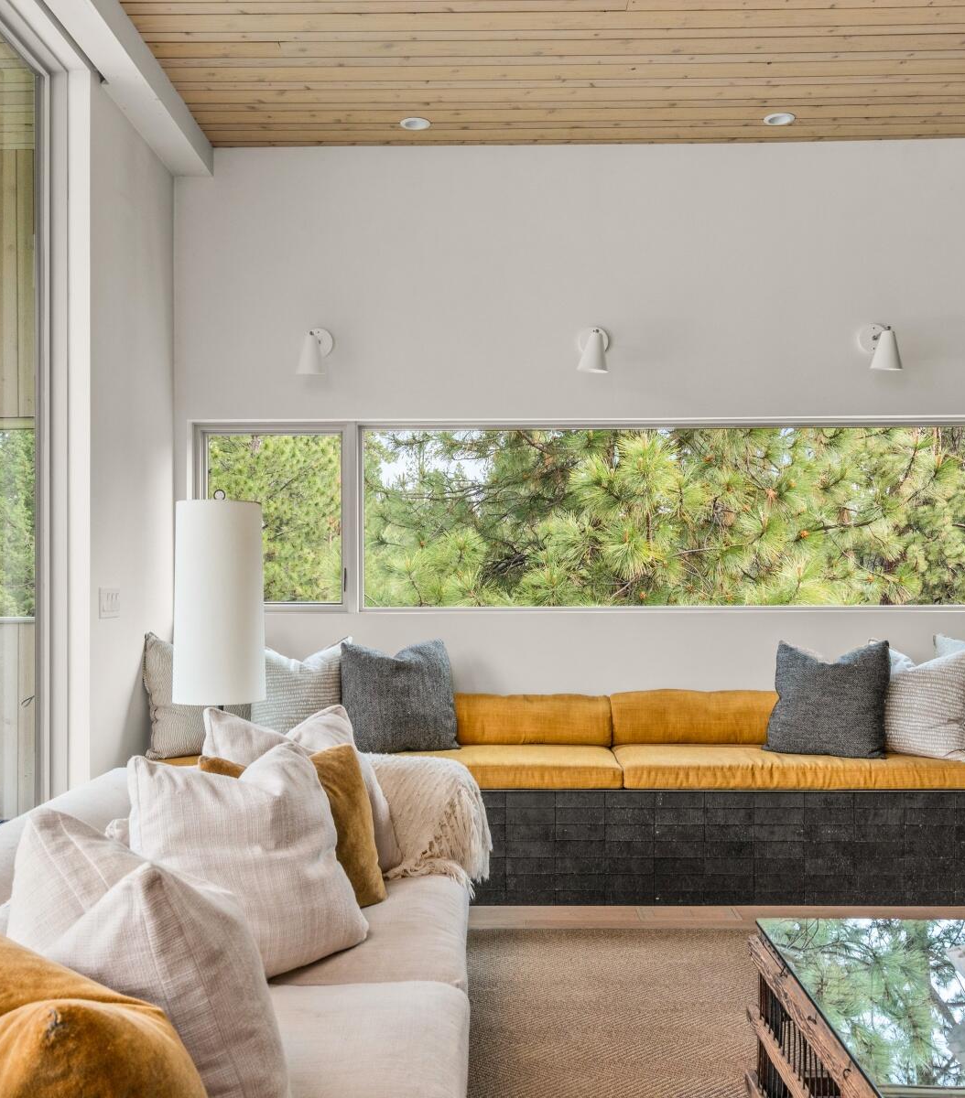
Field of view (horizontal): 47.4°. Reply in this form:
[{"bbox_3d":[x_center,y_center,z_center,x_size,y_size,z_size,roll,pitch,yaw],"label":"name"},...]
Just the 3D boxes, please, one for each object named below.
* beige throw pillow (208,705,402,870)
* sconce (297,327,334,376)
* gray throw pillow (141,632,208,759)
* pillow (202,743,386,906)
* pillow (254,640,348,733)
[{"bbox_3d":[-0.495,0.668,3.050,0.490,0.480,0.180,0,-23,-36],"label":"beige throw pillow"},{"bbox_3d":[-0.758,-0.893,4.960,0.148,0.250,0.235,0,0,1],"label":"sconce"},{"bbox_3d":[-1.145,0.597,4.630,0.530,0.530,0.180,0,-17,-31],"label":"gray throw pillow"},{"bbox_3d":[-0.480,0.730,2.830,0.460,0.460,0.170,0,-21,-36],"label":"pillow"},{"bbox_3d":[-0.760,0.610,4.575,0.460,0.470,0.160,0,-17,-17],"label":"pillow"}]

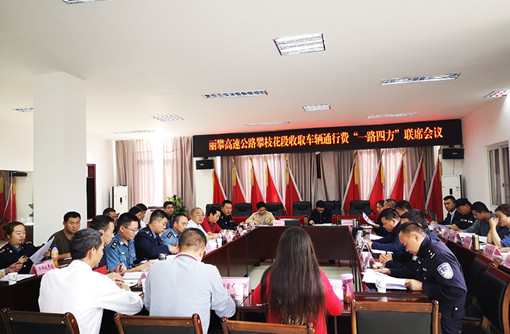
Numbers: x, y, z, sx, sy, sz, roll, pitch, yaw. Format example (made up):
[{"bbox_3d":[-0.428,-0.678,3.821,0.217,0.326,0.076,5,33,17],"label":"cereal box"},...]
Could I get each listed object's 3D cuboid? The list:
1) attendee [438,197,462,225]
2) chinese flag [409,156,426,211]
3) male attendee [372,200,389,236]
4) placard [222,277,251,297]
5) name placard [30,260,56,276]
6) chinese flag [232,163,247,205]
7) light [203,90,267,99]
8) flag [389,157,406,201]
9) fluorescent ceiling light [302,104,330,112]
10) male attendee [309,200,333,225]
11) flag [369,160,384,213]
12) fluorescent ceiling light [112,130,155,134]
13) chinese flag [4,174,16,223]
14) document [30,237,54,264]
[{"bbox_3d":[3.552,1.163,7.118,0.650,1.290,0.532,-1,-3,-11],"label":"attendee"},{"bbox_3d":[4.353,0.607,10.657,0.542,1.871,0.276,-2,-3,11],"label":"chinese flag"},{"bbox_3d":[2.019,1.115,6.021,0.720,1.200,0.480,-2,-3,6],"label":"male attendee"},{"bbox_3d":[-0.158,0.893,2.979,0.240,0.118,0.090,-2,-3,12],"label":"placard"},{"bbox_3d":[-1.921,0.907,3.601,0.085,0.100,0.200,-2,-3,12],"label":"name placard"},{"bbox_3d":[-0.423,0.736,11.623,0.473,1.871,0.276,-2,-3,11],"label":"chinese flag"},{"bbox_3d":[-0.386,-1.420,7.665,1.220,0.070,0.320,-2,-3,12],"label":"light"},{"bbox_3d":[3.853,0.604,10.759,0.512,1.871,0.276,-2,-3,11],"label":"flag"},{"bbox_3d":[1.447,-1.393,9.249,0.620,0.070,0.620,-2,-3,12],"label":"fluorescent ceiling light"},{"bbox_3d":[1.292,1.220,7.570,0.520,1.190,0.720,-2,-3,12],"label":"male attendee"},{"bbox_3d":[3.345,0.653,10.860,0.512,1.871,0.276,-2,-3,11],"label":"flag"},{"bbox_3d":[-3.558,-0.993,11.635,1.182,0.069,0.295,-2,-3,11],"label":"fluorescent ceiling light"},{"bbox_3d":[-8.360,1.197,13.594,0.520,1.900,0.260,-2,-3,12],"label":"chinese flag"},{"bbox_3d":[-1.930,0.769,3.620,0.020,0.265,0.200,36,-33,7],"label":"document"}]

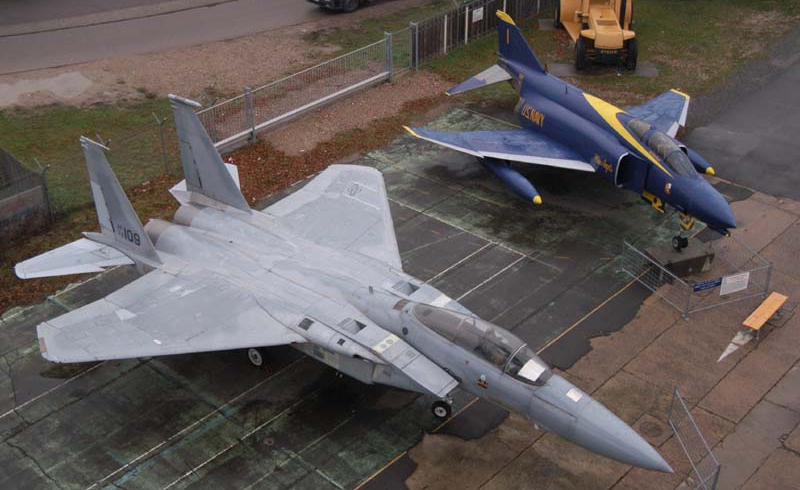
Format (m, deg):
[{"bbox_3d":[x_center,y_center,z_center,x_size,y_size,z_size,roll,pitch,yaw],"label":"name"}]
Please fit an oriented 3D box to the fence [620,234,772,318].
[{"bbox_3d":[9.283,0.749,33.516,3.400,1.100,2.950,-11,32,-15],"label":"fence"}]

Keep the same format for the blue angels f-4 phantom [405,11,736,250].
[{"bbox_3d":[7.054,-4.407,38.669,11.710,5.050,17.500,-10,25,-16],"label":"blue angels f-4 phantom"}]

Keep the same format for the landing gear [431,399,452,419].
[{"bbox_3d":[1.117,4.363,28.353,0.600,0.620,0.300,21,38,34],"label":"landing gear"}]

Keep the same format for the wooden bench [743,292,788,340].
[{"bbox_3d":[10.845,2.148,31.645,0.460,0.490,2.170,23,39,36],"label":"wooden bench"}]

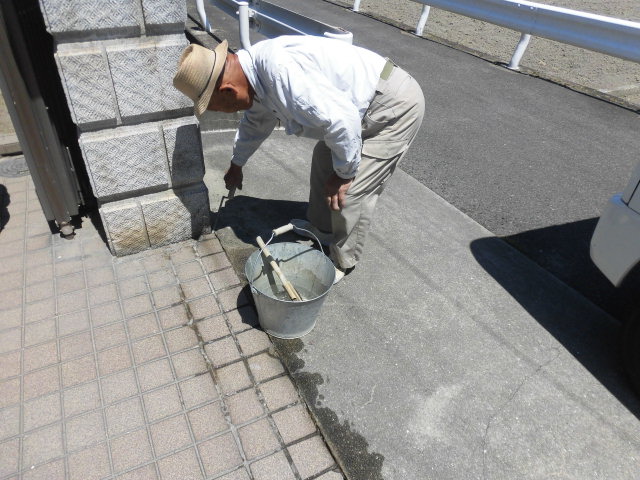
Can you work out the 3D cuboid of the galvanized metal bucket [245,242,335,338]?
[{"bbox_3d":[-0.107,0.190,1.565,0.300,0.236,0.300,4,38,-3],"label":"galvanized metal bucket"}]

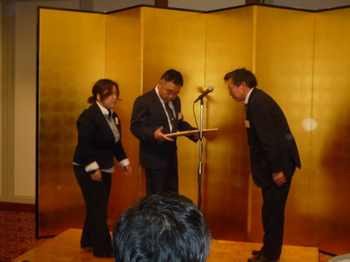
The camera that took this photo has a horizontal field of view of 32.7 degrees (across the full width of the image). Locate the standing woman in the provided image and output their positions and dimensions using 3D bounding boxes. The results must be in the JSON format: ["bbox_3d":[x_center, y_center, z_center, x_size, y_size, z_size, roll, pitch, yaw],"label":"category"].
[{"bbox_3d":[-0.640,0.297,5.195,0.440,1.510,0.470,3,4,35],"label":"standing woman"}]

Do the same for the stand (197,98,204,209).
[{"bbox_3d":[0.214,0.405,5.110,0.270,1.340,0.270,1,3,0],"label":"stand"}]

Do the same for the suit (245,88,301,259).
[{"bbox_3d":[0.849,0.350,5.166,0.490,1.470,0.480,1,3,-7],"label":"suit"}]

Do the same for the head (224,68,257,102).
[{"bbox_3d":[0.567,-0.407,5.125,0.230,0.260,0.185,-25,8,-9],"label":"head"}]

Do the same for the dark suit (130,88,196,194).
[{"bbox_3d":[-0.121,0.341,5.327,0.540,1.430,0.450,-1,4,-38],"label":"dark suit"}]

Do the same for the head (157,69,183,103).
[{"bbox_3d":[-0.043,-0.409,5.185,0.185,0.260,0.230,-1,32,-30],"label":"head"}]

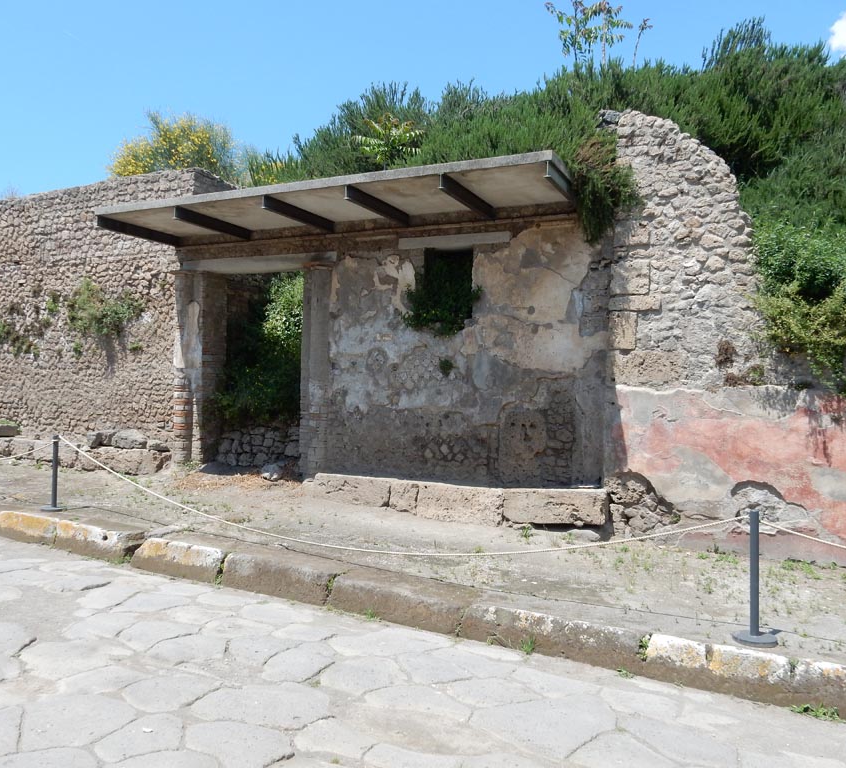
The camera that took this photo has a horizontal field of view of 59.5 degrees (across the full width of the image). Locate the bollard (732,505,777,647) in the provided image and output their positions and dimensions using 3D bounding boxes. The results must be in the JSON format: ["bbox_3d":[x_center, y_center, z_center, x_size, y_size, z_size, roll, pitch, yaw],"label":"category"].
[{"bbox_3d":[2.305,1.328,5.132,0.295,0.900,0.295,0,-1,24],"label":"bollard"}]

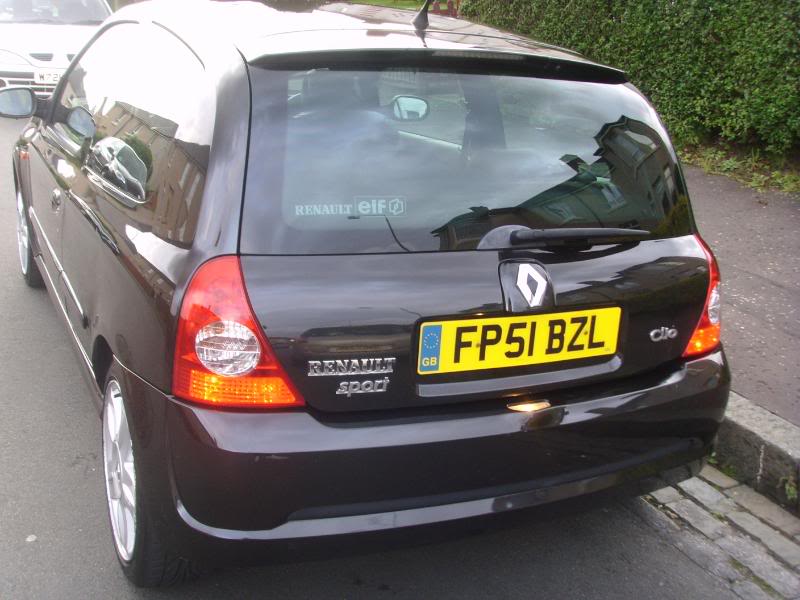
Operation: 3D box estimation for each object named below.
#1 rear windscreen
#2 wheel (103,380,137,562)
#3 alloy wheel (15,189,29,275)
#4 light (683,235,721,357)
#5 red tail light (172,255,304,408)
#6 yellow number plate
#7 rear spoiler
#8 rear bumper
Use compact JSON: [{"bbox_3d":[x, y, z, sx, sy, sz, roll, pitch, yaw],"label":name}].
[{"bbox_3d":[0.195,-0.326,2.056,1.220,0.497,0.100,-4,-16,-27],"label":"rear windscreen"},{"bbox_3d":[-0.605,0.408,2.231,0.180,0.430,0.430,-4,19,-27],"label":"wheel"},{"bbox_3d":[-1.708,-0.335,4.324,0.180,0.430,0.430,-4,19,-27],"label":"alloy wheel"},{"bbox_3d":[0.772,-0.016,2.313,0.251,0.288,0.164,-7,21,-34],"label":"light"},{"bbox_3d":[-0.318,0.058,1.768,0.251,0.288,0.164,-1,18,-19],"label":"red tail light"},{"bbox_3d":[0.270,0.084,1.963,0.520,0.111,0.020,-4,15,-27],"label":"yellow number plate"},{"bbox_3d":[0.144,-0.562,2.127,1.060,0.085,0.170,-4,19,-27],"label":"rear spoiler"},{"bbox_3d":[0.191,0.303,2.150,1.600,0.370,0.400,-4,19,-27],"label":"rear bumper"}]

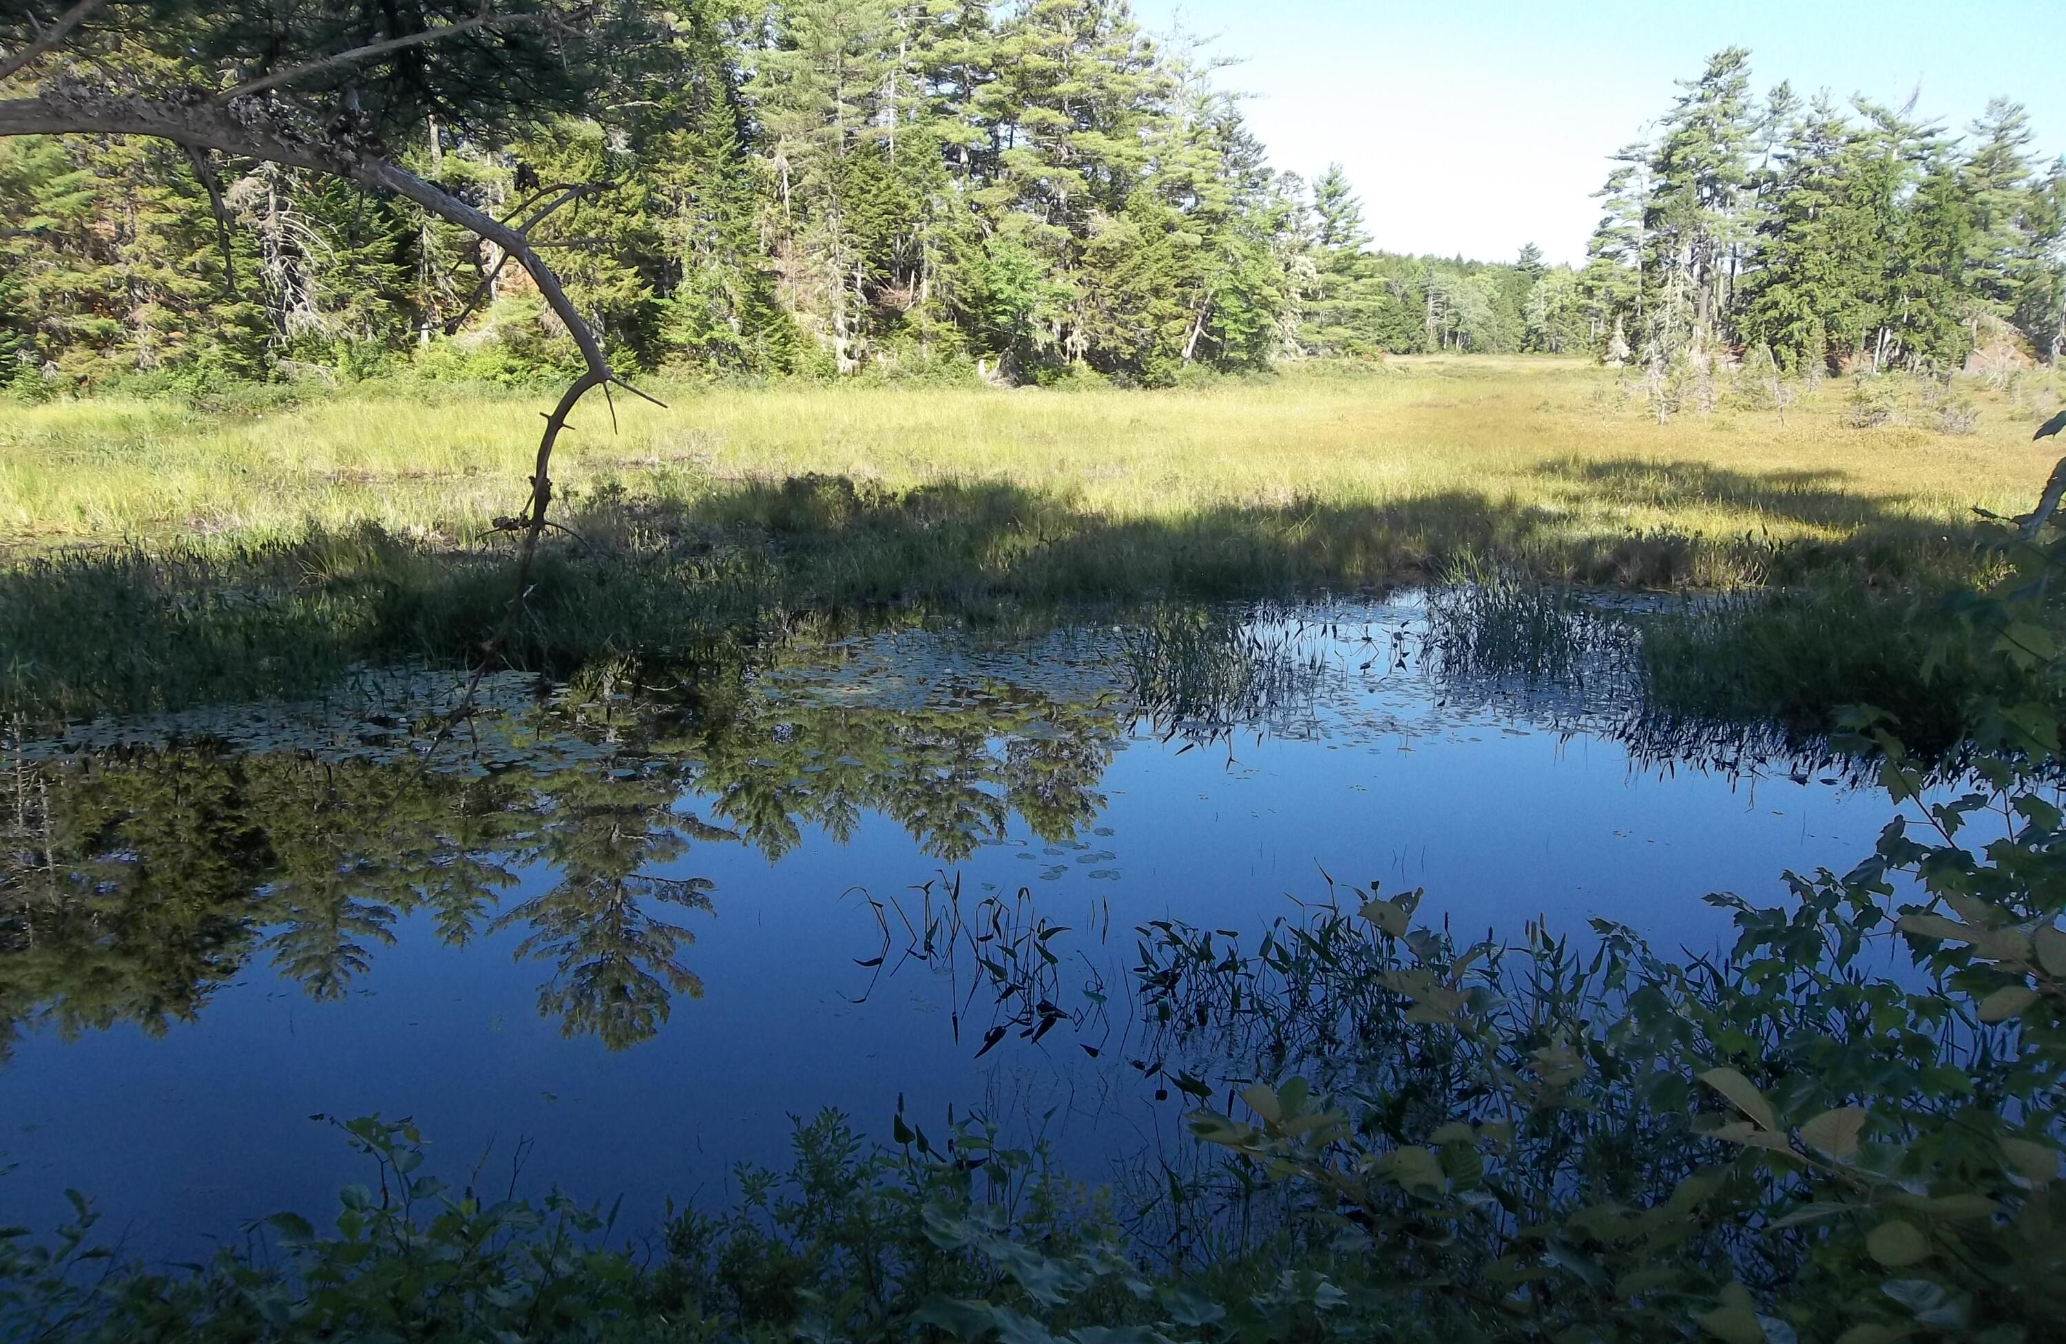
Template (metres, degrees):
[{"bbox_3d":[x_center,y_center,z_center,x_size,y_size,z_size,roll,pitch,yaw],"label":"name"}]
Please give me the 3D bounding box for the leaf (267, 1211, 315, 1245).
[{"bbox_3d":[-1.060,0.794,2.300,0.076,0.018,0.046,20,34,10],"label":"leaf"}]

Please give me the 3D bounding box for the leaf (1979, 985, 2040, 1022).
[{"bbox_3d":[0.908,0.309,1.500,0.058,0.018,0.038,-22,40,2],"label":"leaf"}]

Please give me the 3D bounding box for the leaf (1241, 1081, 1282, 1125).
[{"bbox_3d":[0.256,0.482,1.800,0.044,0.018,0.054,-39,56,-23],"label":"leaf"}]

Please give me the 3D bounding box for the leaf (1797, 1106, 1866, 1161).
[{"bbox_3d":[0.743,0.429,1.500,0.056,0.018,0.072,6,31,27],"label":"leaf"}]

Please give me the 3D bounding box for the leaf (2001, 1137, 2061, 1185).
[{"bbox_3d":[0.929,0.455,1.500,0.042,0.018,0.050,-41,44,-12],"label":"leaf"}]

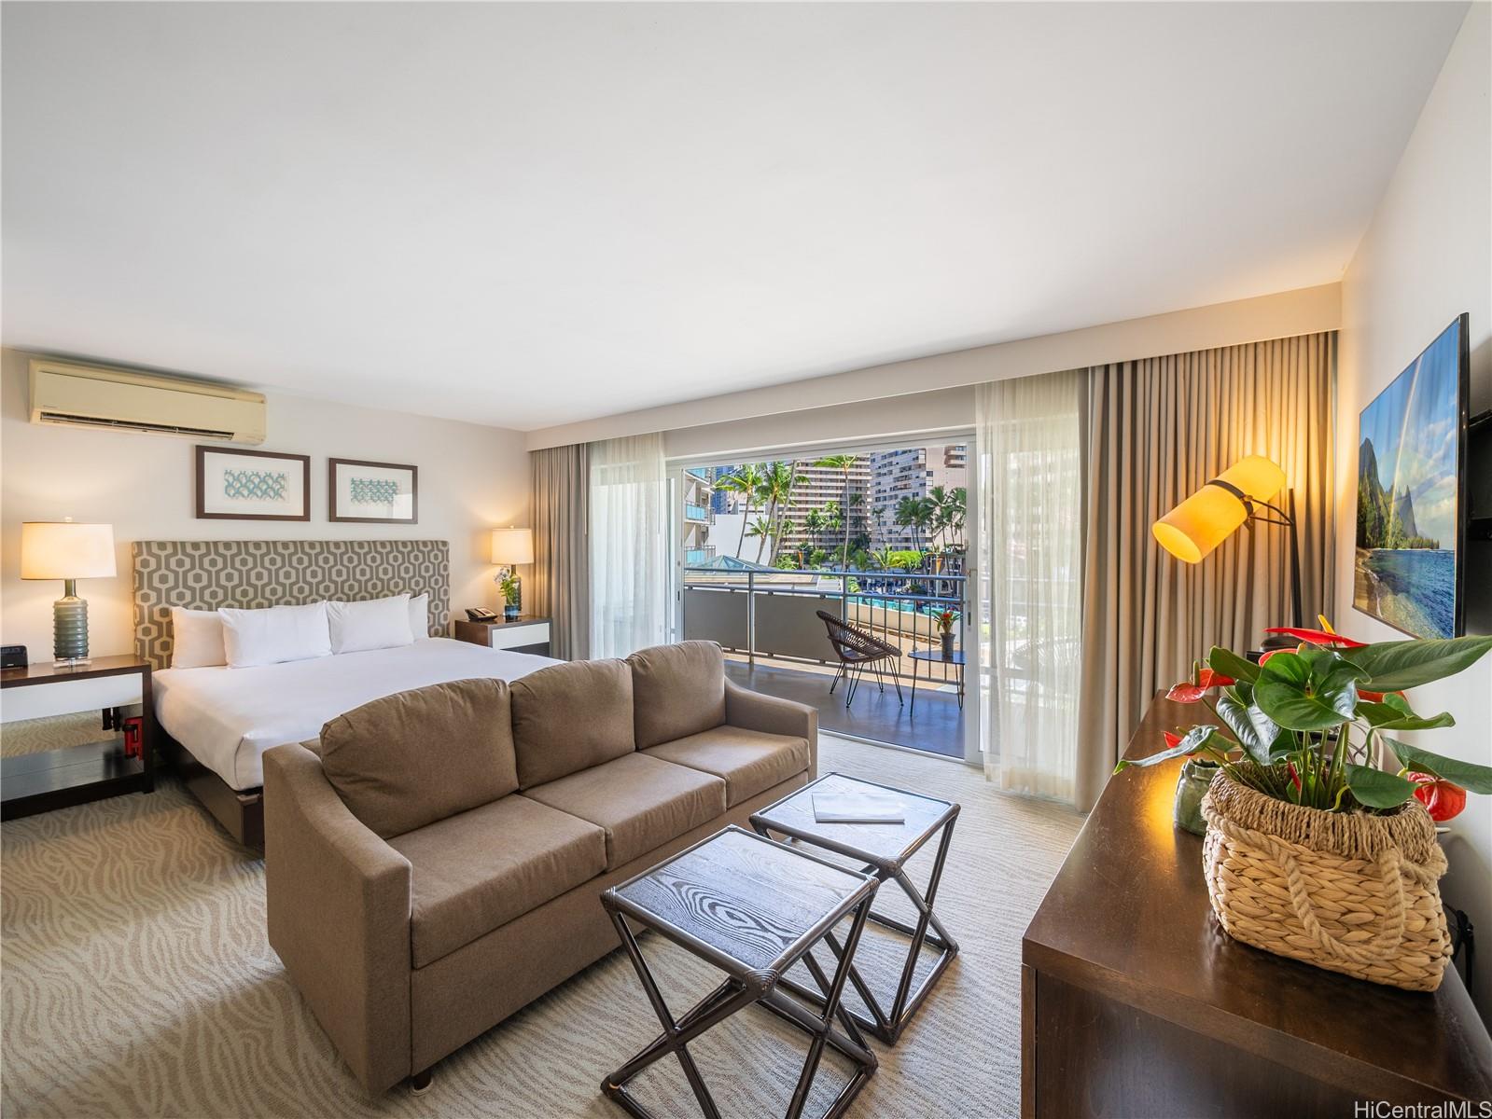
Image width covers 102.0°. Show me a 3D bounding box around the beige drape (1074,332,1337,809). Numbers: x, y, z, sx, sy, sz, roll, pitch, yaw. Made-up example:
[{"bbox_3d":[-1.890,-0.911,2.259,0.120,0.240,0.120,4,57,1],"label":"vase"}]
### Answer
[{"bbox_3d":[2.199,0.187,2.991,0.966,2.499,0.186,2,3,39],"label":"beige drape"}]

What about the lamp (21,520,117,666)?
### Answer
[{"bbox_3d":[-3.849,0.188,3.445,0.364,0.857,0.364,1,2,39],"label":"lamp"}]

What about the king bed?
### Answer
[{"bbox_3d":[-2.546,0.635,4.069,2.046,1.497,2.015,2,3,39],"label":"king bed"}]

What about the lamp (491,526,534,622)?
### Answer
[{"bbox_3d":[-2.148,0.126,5.559,0.364,0.851,0.364,1,2,39],"label":"lamp"}]

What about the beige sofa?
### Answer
[{"bbox_3d":[-0.629,0.928,2.522,0.922,0.922,2.002,1,2,40],"label":"beige sofa"}]

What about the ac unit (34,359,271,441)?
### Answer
[{"bbox_3d":[-3.797,-0.981,3.894,0.217,0.326,1.057,2,3,39],"label":"ac unit"}]

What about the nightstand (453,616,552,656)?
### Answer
[{"bbox_3d":[-2.199,0.940,5.485,0.504,0.775,0.619,1,2,39],"label":"nightstand"}]

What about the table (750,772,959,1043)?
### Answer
[{"bbox_3d":[0.411,1.200,2.242,0.574,0.553,0.566,2,3,39],"label":"table"}]

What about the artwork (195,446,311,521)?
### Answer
[{"bbox_3d":[-3.458,-0.521,4.275,0.030,0.489,0.643,1,2,39],"label":"artwork"}]

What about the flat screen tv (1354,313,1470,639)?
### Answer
[{"bbox_3d":[1.365,-0.124,1.245,0.045,0.511,0.930,2,3,39],"label":"flat screen tv"}]

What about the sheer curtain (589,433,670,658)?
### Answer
[{"bbox_3d":[-1.090,0.068,5.455,1.059,2.477,0.100,1,1,36],"label":"sheer curtain"}]

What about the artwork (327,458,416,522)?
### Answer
[{"bbox_3d":[-3.053,-0.555,4.992,0.030,0.494,0.660,2,3,39],"label":"artwork"}]

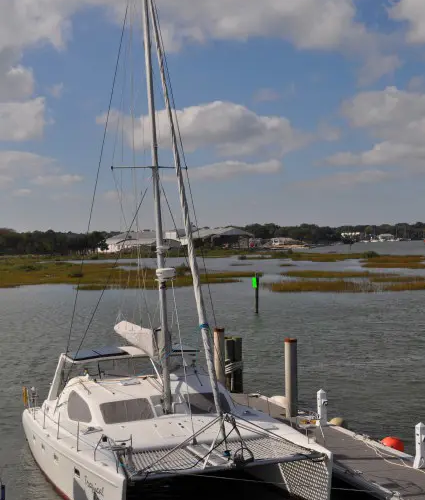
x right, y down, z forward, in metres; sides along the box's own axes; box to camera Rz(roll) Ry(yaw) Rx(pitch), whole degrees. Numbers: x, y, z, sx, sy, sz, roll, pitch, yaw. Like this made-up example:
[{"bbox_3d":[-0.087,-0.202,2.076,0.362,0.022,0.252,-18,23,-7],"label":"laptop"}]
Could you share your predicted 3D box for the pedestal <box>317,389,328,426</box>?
[{"bbox_3d":[3.217,4.593,23.300,0.220,1.060,0.260,-1,1,-27],"label":"pedestal"}]

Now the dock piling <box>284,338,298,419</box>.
[{"bbox_3d":[2.409,3.969,24.300,0.370,2.550,0.370,-1,1,0],"label":"dock piling"}]

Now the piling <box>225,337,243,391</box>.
[{"bbox_3d":[0.795,4.287,29.400,0.640,2.200,0.550,-1,1,-24],"label":"piling"}]

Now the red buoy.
[{"bbox_3d":[4.739,5.204,21.000,0.620,0.600,0.620,-1,1,-24],"label":"red buoy"}]

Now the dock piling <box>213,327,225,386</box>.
[{"bbox_3d":[0.283,3.992,29.000,0.360,2.300,0.360,-1,1,-24],"label":"dock piling"}]

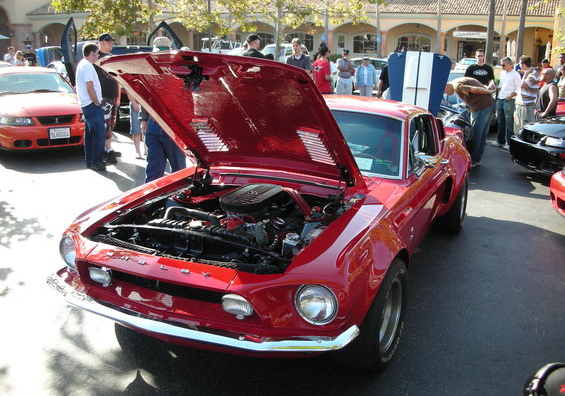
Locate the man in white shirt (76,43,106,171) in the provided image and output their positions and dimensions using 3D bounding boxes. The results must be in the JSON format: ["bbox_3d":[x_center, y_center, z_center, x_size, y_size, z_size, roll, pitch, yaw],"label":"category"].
[{"bbox_3d":[-2.653,-1.242,7.896,0.380,1.730,0.500,-5,16,-22],"label":"man in white shirt"}]

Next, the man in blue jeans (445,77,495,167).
[{"bbox_3d":[2.934,-1.182,8.918,0.850,1.368,0.520,5,15,14],"label":"man in blue jeans"}]

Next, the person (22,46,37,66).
[{"bbox_3d":[-9.395,-4.786,21.218,0.540,1.730,0.320,1,15,-3],"label":"person"}]

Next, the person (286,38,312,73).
[{"bbox_3d":[0.262,-1.743,9.667,0.500,1.840,0.320,5,15,14],"label":"person"}]

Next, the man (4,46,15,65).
[{"bbox_3d":[-10.097,-4.742,21.211,0.500,1.670,0.320,-3,15,-17],"label":"man"}]

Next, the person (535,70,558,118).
[{"bbox_3d":[4.558,-1.426,9.828,0.400,1.560,0.480,-3,15,-17],"label":"person"}]

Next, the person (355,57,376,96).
[{"bbox_3d":[2.045,-2.624,14.077,0.520,1.600,0.320,1,14,0],"label":"person"}]

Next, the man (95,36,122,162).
[{"bbox_3d":[-2.574,-1.430,8.381,0.420,1.850,0.560,1,15,-1],"label":"man"}]

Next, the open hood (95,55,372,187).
[{"bbox_3d":[-0.241,-0.382,3.114,1.220,0.160,1.280,8,-21,24],"label":"open hood"}]

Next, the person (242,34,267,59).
[{"bbox_3d":[-0.447,-1.736,9.466,0.360,1.860,0.520,-11,19,-39],"label":"person"}]

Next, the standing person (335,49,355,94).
[{"bbox_3d":[1.702,-3.088,15.318,0.520,1.730,0.340,3,15,4],"label":"standing person"}]

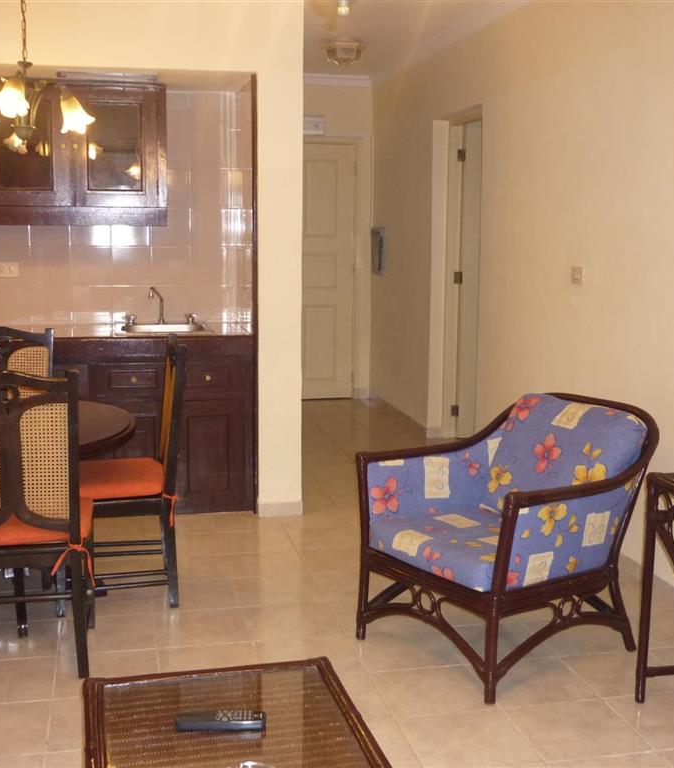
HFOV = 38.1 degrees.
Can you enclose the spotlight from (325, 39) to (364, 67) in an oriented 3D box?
[{"bbox_3d":[0.052,-2.196,6.475,0.250,0.135,0.250,-2,9,-13],"label":"spotlight"}]

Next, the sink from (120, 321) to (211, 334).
[{"bbox_3d":[-0.875,-0.212,4.955,0.460,0.150,0.400,-2,9,-13],"label":"sink"}]

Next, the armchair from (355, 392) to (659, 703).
[{"bbox_3d":[0.576,0.489,3.306,0.810,0.800,0.670,-6,11,-37],"label":"armchair"}]

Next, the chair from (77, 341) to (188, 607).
[{"bbox_3d":[-0.832,0.319,3.751,0.500,0.980,0.450,-2,9,-13],"label":"chair"}]

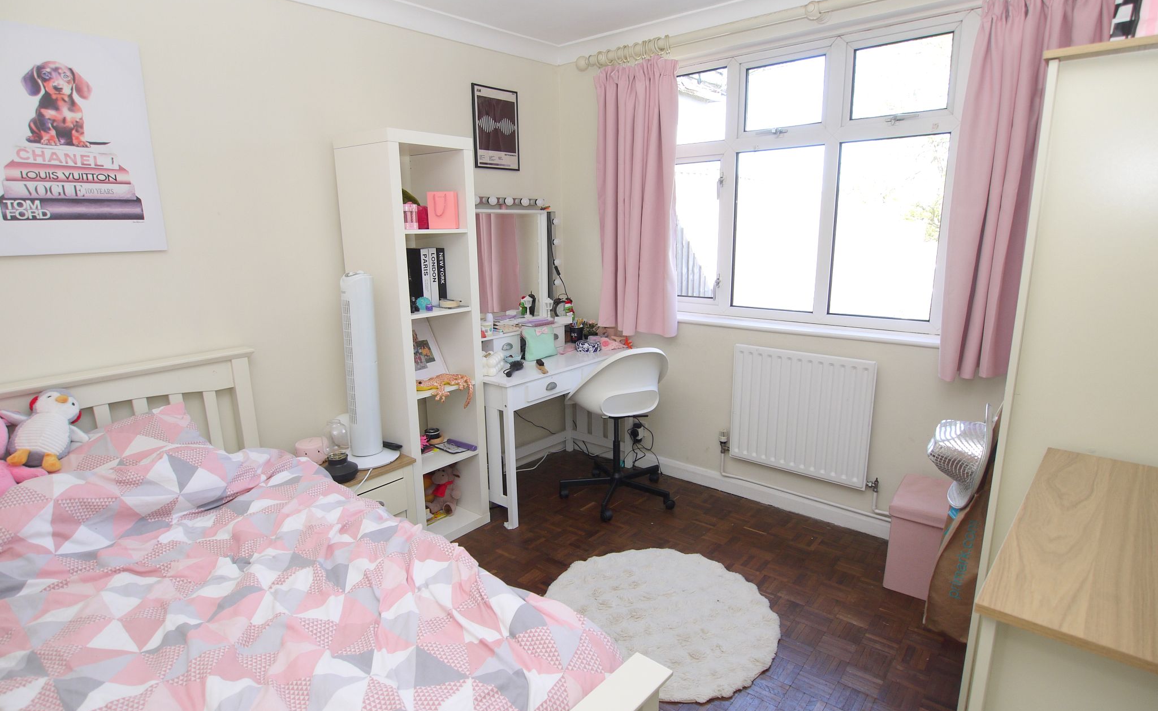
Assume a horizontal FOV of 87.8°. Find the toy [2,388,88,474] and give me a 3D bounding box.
[{"bbox_3d":[-1.615,0.224,1.828,0.215,0.250,0.150,21,-19,-38],"label":"toy"}]

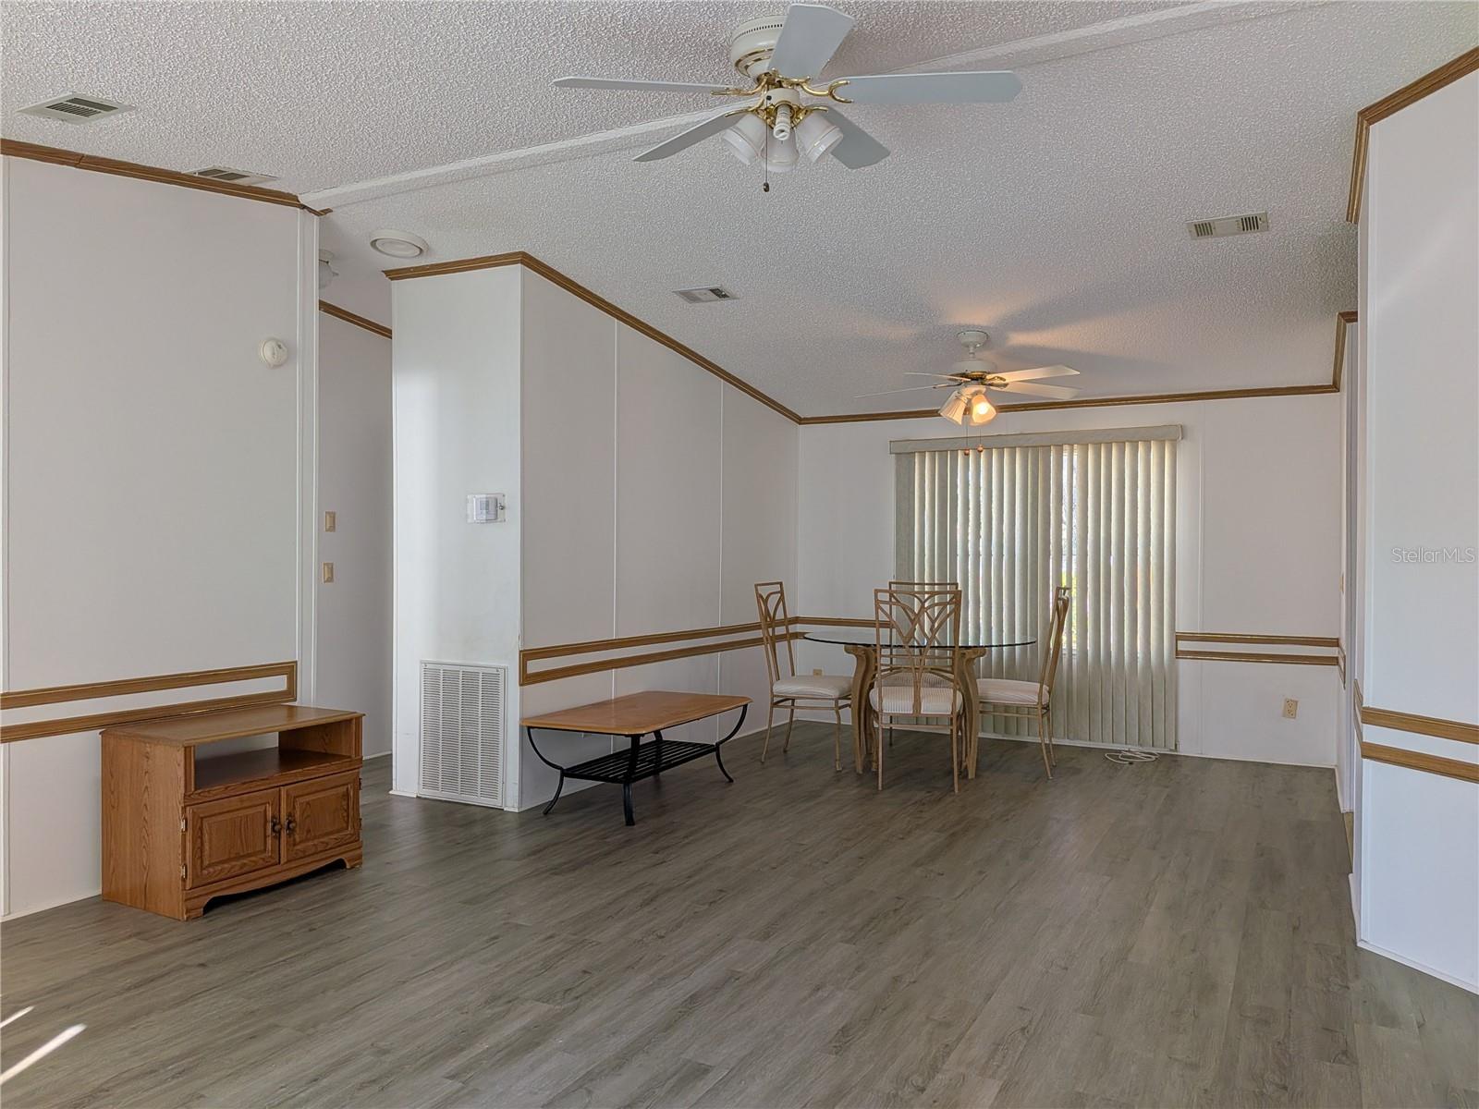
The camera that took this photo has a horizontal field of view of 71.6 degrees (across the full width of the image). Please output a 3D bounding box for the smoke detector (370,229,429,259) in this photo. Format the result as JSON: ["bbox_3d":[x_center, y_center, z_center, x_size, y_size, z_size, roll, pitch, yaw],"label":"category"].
[{"bbox_3d":[-1.647,-1.504,4.971,0.265,0.045,0.265,4,-7,1],"label":"smoke detector"}]

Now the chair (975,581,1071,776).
[{"bbox_3d":[1.611,0.718,5.985,0.540,1.069,0.495,0,0,24],"label":"chair"}]

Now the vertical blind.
[{"bbox_3d":[1.935,0.206,6.912,1.910,2.060,0.120,0,0,27],"label":"vertical blind"}]

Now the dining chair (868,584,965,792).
[{"bbox_3d":[0.969,0.717,5.628,0.495,1.069,0.540,0,0,7],"label":"dining chair"}]

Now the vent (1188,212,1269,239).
[{"bbox_3d":[1.977,-1.323,4.151,0.290,0.030,0.183,0,-7,27],"label":"vent"}]

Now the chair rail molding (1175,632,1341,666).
[{"bbox_3d":[3.125,0.573,6.226,0.885,0.171,0.024,0,0,29],"label":"chair rail molding"}]

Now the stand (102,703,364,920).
[{"bbox_3d":[-1.907,0.940,3.904,0.489,0.612,0.737,0,0,29],"label":"stand"}]

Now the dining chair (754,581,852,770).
[{"bbox_3d":[0.432,0.712,6.203,0.540,1.069,0.495,0,0,23],"label":"dining chair"}]

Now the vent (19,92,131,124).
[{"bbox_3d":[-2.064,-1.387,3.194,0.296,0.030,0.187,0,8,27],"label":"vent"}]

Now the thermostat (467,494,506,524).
[{"bbox_3d":[-1.277,-0.232,5.136,0.226,0.143,0.045,0,0,29],"label":"thermostat"}]

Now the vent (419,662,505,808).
[{"bbox_3d":[-1.393,0.895,5.142,0.575,0.700,0.030,0,0,27],"label":"vent"}]

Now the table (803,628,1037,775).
[{"bbox_3d":[1.067,0.878,6.178,1.370,0.770,1.370,0,0,0],"label":"table"}]

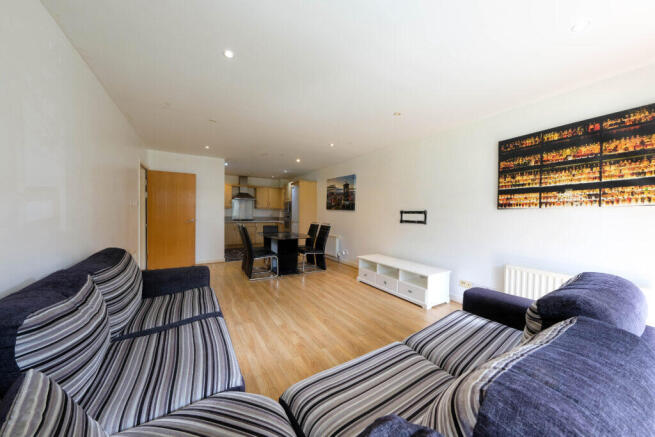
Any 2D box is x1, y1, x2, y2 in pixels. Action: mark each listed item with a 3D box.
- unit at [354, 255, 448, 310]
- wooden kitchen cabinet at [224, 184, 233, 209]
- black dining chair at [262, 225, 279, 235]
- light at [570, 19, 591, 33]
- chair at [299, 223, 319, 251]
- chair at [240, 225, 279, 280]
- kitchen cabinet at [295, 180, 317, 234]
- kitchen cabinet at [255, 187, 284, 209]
[{"bbox_3d":[1.125,0.930,3.466,0.485,0.440,1.390,0,1,-31],"label":"unit"},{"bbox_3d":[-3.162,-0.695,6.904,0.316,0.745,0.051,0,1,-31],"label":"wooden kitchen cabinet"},{"bbox_3d":[-1.365,0.599,5.351,0.430,0.940,0.620,0,1,-31],"label":"black dining chair"},{"bbox_3d":[1.674,-1.277,1.445,0.085,0.025,0.085,0,1,-31],"label":"light"},{"bbox_3d":[-0.572,0.608,5.142,0.620,0.950,0.440,0,1,-31],"label":"chair"},{"bbox_3d":[-1.302,0.609,4.138,0.650,0.960,0.440,0,1,-31],"label":"chair"},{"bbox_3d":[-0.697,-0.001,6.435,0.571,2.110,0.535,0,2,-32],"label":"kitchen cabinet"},{"bbox_3d":[-2.039,-0.684,7.568,0.960,0.710,0.330,0,1,-31],"label":"kitchen cabinet"}]

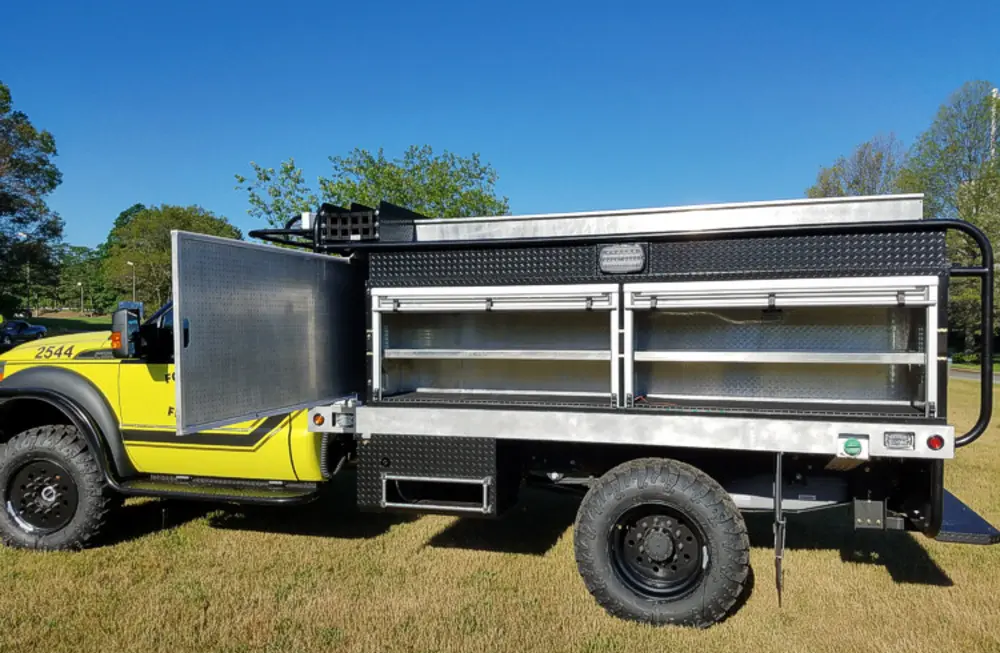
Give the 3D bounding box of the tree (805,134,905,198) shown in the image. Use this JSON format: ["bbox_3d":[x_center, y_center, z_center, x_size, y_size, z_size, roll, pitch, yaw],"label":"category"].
[{"bbox_3d":[19.102,-4.724,40.000,6.200,11.010,6.200,0,1,26],"label":"tree"}]

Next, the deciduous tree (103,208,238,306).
[{"bbox_3d":[-32.620,-6.744,75.000,12.300,10.890,11.800,-1,1,-23],"label":"deciduous tree"}]

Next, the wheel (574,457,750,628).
[{"bbox_3d":[0.873,1.183,4.066,0.910,0.910,0.320,0,1,17],"label":"wheel"}]

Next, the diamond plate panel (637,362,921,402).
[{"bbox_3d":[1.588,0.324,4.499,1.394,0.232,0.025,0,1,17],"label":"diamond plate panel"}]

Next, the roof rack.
[{"bbox_3d":[0.525,-0.610,5.060,3.720,0.283,2.100,0,1,17],"label":"roof rack"}]

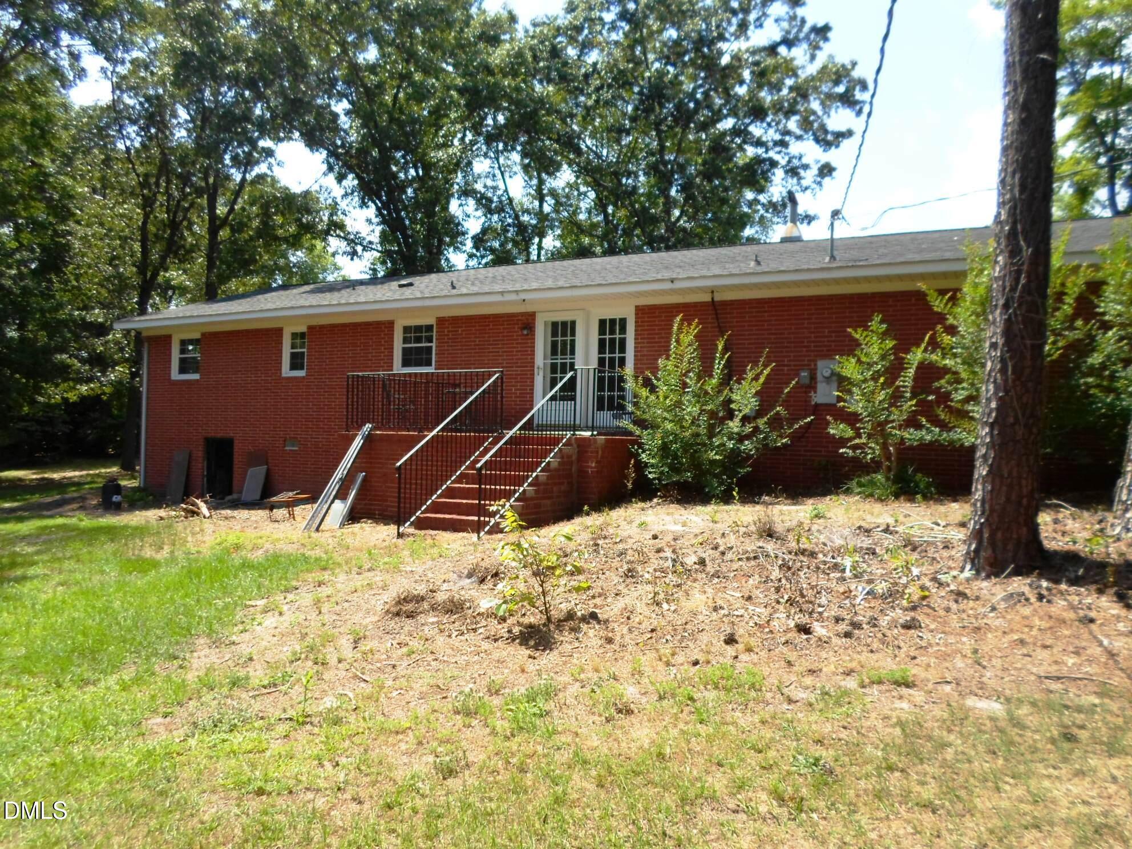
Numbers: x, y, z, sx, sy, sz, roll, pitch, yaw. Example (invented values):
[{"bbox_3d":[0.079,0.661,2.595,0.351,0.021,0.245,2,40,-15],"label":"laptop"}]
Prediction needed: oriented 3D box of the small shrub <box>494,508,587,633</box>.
[{"bbox_3d":[-0.177,1.030,5.850,0.690,0.860,0.650,1,-1,0],"label":"small shrub"}]

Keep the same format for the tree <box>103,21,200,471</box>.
[{"bbox_3d":[-13.700,-5.900,27.100,3.500,14.900,3.600,1,-1,0],"label":"tree"}]

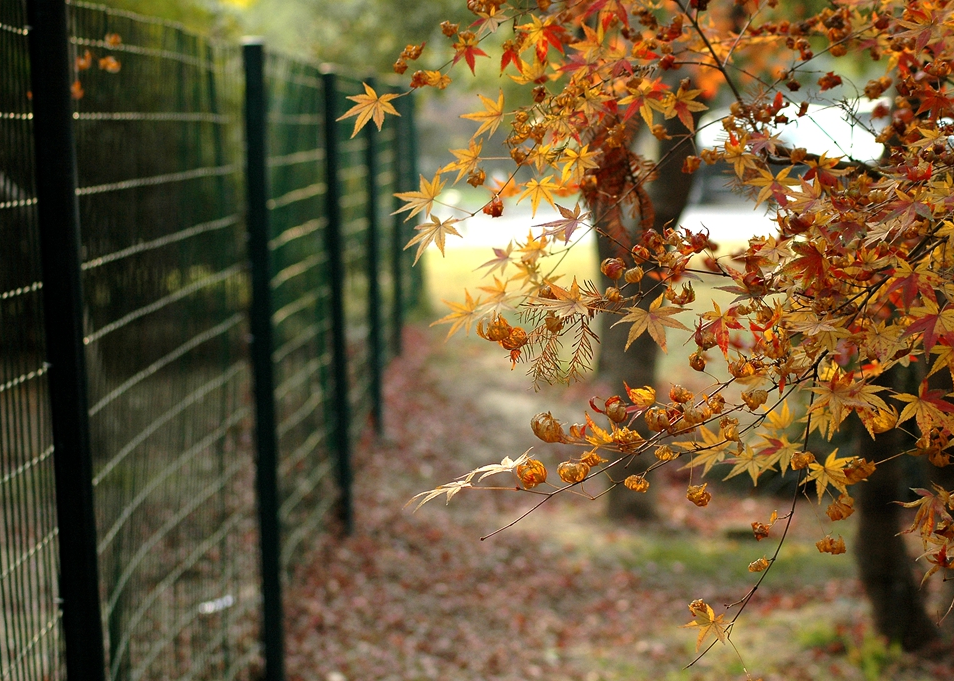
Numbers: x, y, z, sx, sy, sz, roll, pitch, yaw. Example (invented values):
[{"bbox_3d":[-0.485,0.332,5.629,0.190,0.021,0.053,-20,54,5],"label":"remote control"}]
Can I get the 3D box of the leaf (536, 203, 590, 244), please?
[{"bbox_3d":[0.067,-0.091,2.320,0.043,0.030,0.022,-2,4,0],"label":"leaf"}]

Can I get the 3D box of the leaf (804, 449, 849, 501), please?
[{"bbox_3d":[0.333,0.127,2.830,0.047,0.049,0.020,-1,4,0],"label":"leaf"}]

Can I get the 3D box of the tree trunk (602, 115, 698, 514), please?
[{"bbox_3d":[0.520,-0.127,9.000,0.296,1.342,0.250,-1,4,0],"label":"tree trunk"}]

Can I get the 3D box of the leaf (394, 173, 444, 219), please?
[{"bbox_3d":[-0.045,-0.113,2.320,0.041,0.037,0.020,-2,4,0],"label":"leaf"}]

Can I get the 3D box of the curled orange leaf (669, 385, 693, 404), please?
[{"bbox_3d":[0.194,0.051,2.830,0.023,0.019,0.020,-1,4,0],"label":"curled orange leaf"}]

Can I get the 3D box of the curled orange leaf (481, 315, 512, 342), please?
[{"bbox_3d":[0.014,-0.010,2.320,0.025,0.023,0.022,-2,4,0],"label":"curled orange leaf"}]

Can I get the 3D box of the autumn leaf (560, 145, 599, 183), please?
[{"bbox_3d":[0.099,-0.170,2.870,0.040,0.037,0.018,-1,4,0],"label":"autumn leaf"}]

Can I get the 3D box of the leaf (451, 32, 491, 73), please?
[{"bbox_3d":[-0.005,-0.224,2.320,0.030,0.034,0.018,-2,4,0],"label":"leaf"}]

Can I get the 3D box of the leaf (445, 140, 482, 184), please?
[{"bbox_3d":[-0.011,-0.139,2.320,0.030,0.035,0.020,-2,4,0],"label":"leaf"}]

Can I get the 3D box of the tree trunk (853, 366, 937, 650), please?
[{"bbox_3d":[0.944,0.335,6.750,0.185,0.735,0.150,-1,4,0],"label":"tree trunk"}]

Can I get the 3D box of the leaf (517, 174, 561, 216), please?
[{"bbox_3d":[0.049,-0.112,2.320,0.034,0.033,0.017,-2,4,0],"label":"leaf"}]

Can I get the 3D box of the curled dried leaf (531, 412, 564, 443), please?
[{"bbox_3d":[0.055,0.067,2.300,0.025,0.023,0.023,-2,4,0],"label":"curled dried leaf"}]

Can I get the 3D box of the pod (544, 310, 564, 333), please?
[{"bbox_3d":[0.073,-0.018,2.860,0.019,0.021,0.019,-1,4,0],"label":"pod"}]

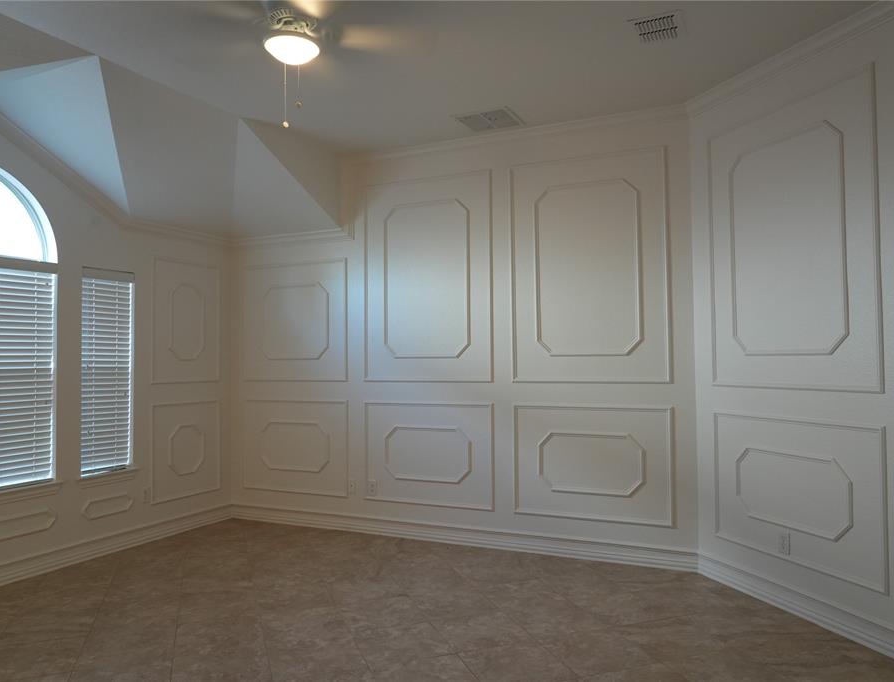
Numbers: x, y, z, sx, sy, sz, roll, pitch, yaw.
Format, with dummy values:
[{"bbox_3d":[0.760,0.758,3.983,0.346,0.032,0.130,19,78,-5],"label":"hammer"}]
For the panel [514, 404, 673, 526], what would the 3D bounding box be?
[{"bbox_3d":[0.975,0.836,4.638,1.091,0.762,0.025,-1,-2,25],"label":"panel"}]

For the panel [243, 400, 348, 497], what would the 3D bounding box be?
[{"bbox_3d":[-1.292,0.892,5.725,1.084,0.765,0.030,-1,-2,26],"label":"panel"}]

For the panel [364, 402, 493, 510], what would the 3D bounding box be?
[{"bbox_3d":[-0.161,0.863,5.185,1.108,0.771,0.030,-1,-2,26],"label":"panel"}]

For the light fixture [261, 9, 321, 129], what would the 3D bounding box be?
[{"bbox_3d":[-0.674,-1.181,2.967,0.262,0.500,0.262,0,-2,0],"label":"light fixture"}]

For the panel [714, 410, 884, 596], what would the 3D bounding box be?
[{"bbox_3d":[1.829,0.806,3.672,0.030,0.764,1.131,0,-2,-19],"label":"panel"}]

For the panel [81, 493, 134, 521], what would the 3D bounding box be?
[{"bbox_3d":[-2.438,1.199,4.941,0.030,0.138,0.433,-1,-2,26],"label":"panel"}]

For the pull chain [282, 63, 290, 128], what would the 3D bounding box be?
[{"bbox_3d":[-0.687,-1.048,2.910,0.022,0.279,0.022,-1,-2,25],"label":"pull chain"}]

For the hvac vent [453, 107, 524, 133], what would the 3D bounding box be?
[{"bbox_3d":[0.290,-1.491,4.651,0.400,0.025,0.390,-1,-2,26],"label":"hvac vent"}]

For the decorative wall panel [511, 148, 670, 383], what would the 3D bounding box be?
[{"bbox_3d":[0.963,-0.488,4.675,1.091,1.555,0.025,-1,-2,25],"label":"decorative wall panel"}]

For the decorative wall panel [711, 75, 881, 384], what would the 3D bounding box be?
[{"bbox_3d":[1.816,-0.511,3.710,0.030,1.543,1.132,0,-2,-19],"label":"decorative wall panel"}]

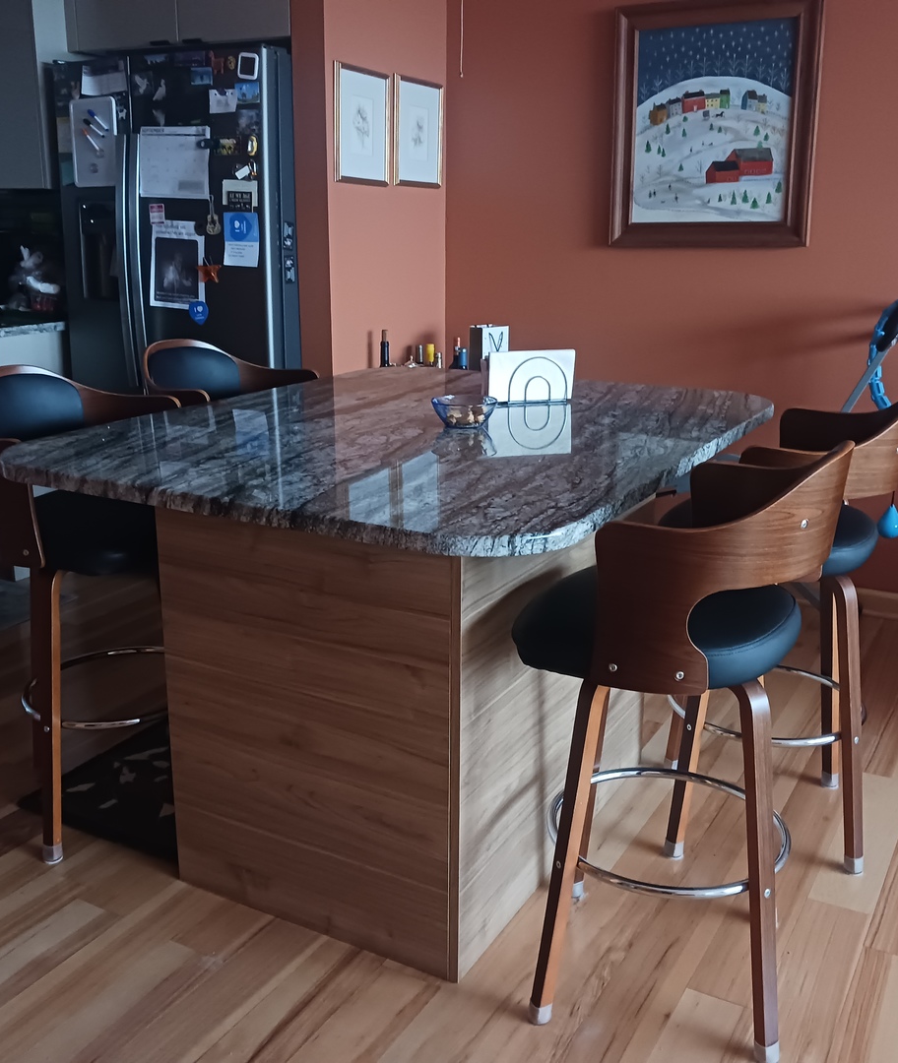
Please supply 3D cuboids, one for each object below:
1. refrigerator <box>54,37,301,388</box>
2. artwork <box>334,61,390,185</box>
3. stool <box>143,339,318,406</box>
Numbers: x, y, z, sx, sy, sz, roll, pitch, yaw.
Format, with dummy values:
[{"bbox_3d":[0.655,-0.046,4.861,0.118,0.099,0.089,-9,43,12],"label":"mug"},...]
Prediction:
[{"bbox_3d":[-0.783,-0.754,4.088,0.913,1.777,0.849,9,18,28],"label":"refrigerator"},{"bbox_3d":[-0.277,-1.329,3.628,0.022,0.360,0.303,9,18,28],"label":"artwork"},{"bbox_3d":[-0.517,-0.006,2.964,0.530,0.985,0.510,9,18,28],"label":"stool"}]

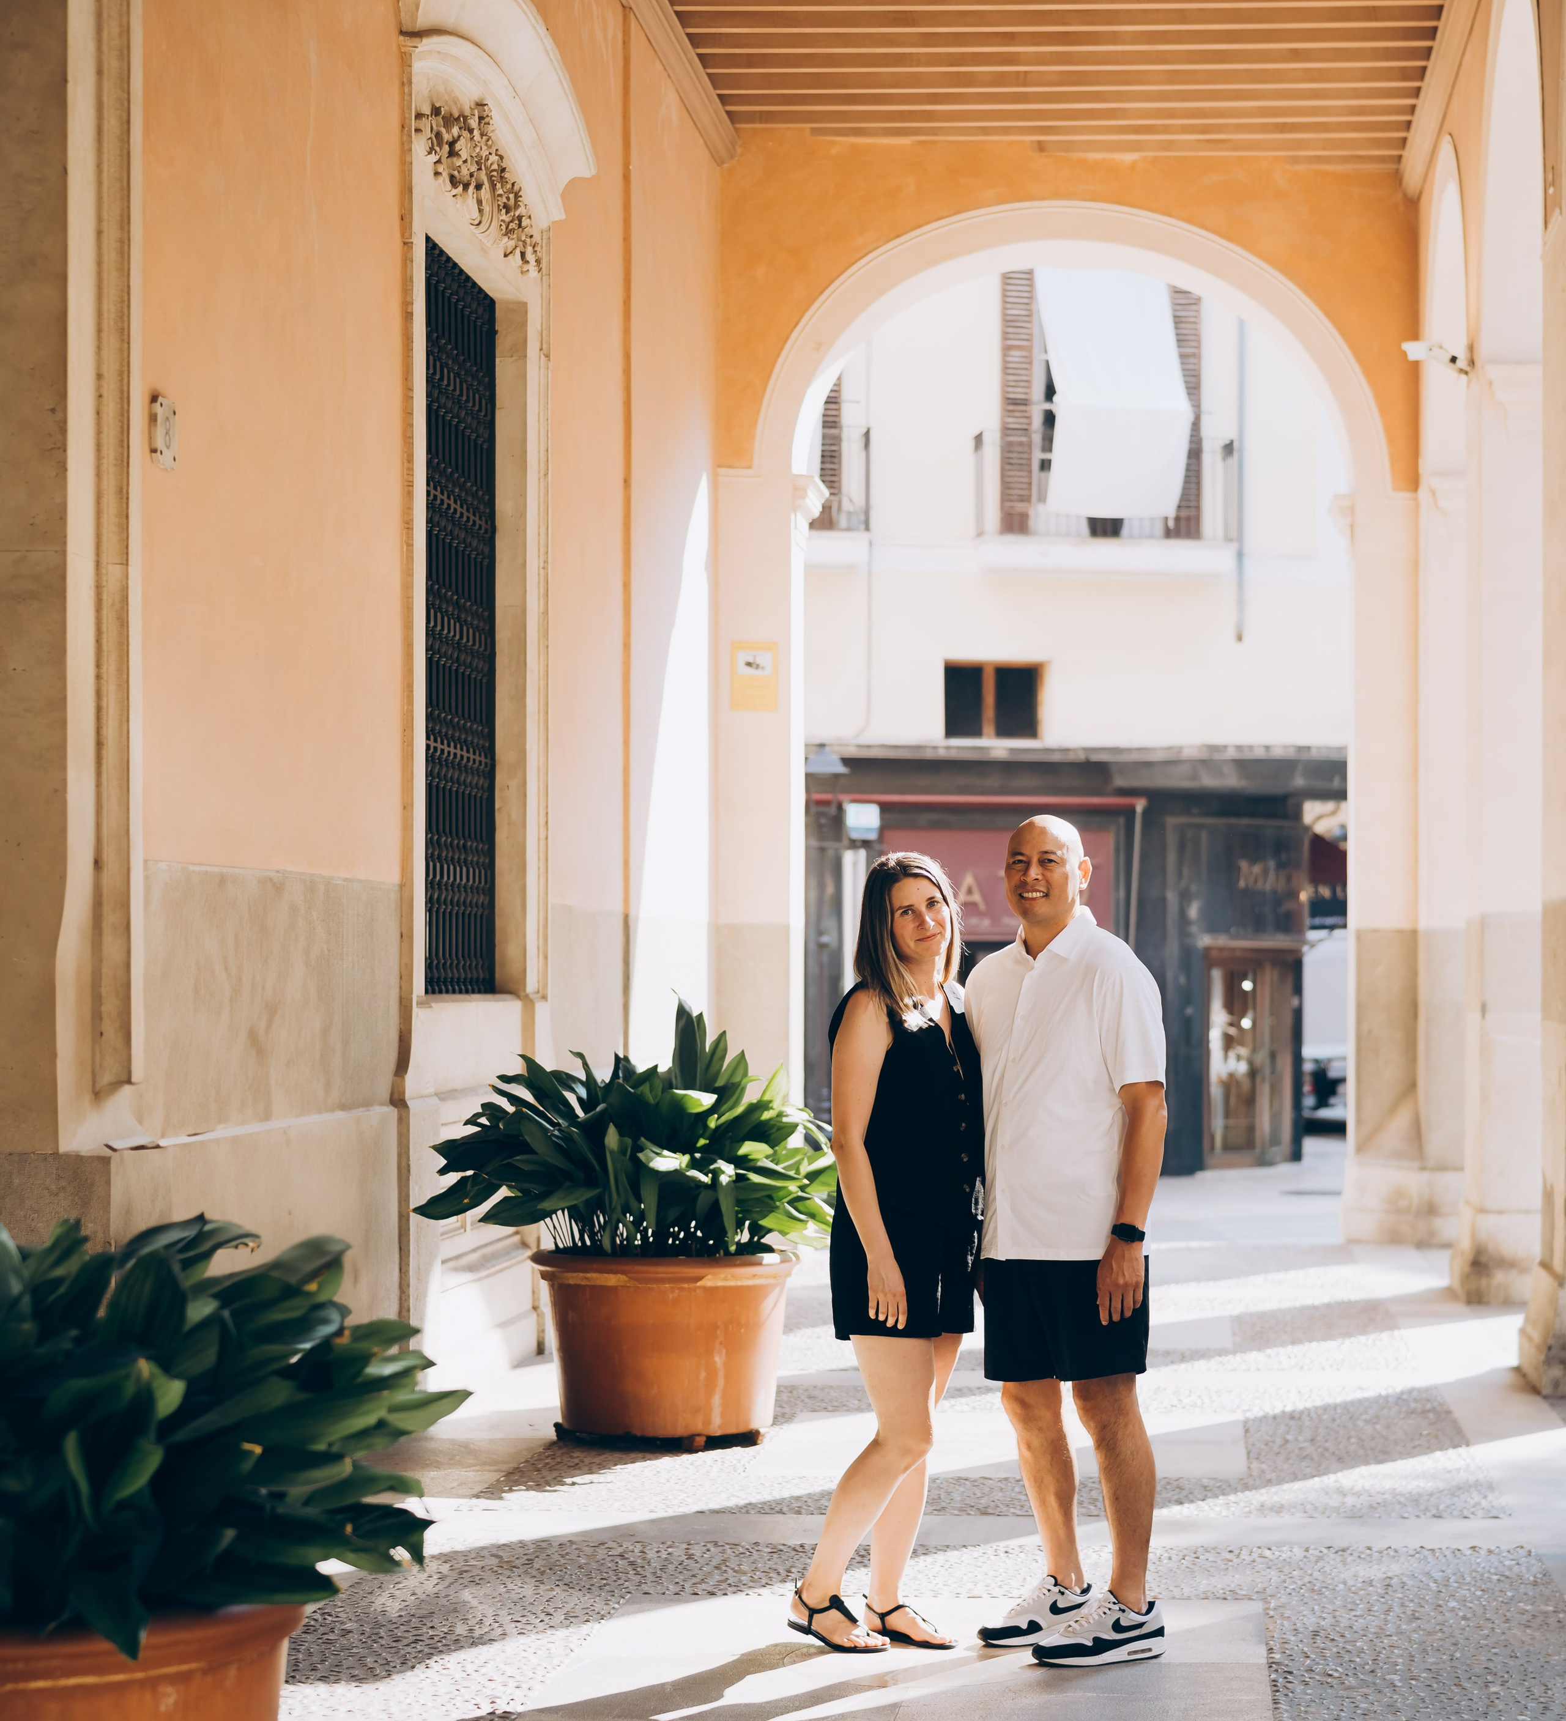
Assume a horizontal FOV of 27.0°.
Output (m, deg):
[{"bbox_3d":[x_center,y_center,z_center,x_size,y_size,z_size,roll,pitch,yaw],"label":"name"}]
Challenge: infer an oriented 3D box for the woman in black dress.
[{"bbox_3d":[0.242,0.819,6.950,0.430,1.680,0.480,-1,-1,42],"label":"woman in black dress"}]

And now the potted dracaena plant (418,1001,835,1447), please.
[{"bbox_3d":[-0.441,1.094,10.050,1.330,1.310,1.300,0,-1,0],"label":"potted dracaena plant"}]

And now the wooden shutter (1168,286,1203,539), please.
[{"bbox_3d":[3.260,-3.870,26.500,0.320,2.500,0.060,0,-1,-12],"label":"wooden shutter"}]

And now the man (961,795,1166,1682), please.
[{"bbox_3d":[0.596,0.782,6.880,0.530,1.760,0.390,-1,-1,44],"label":"man"}]

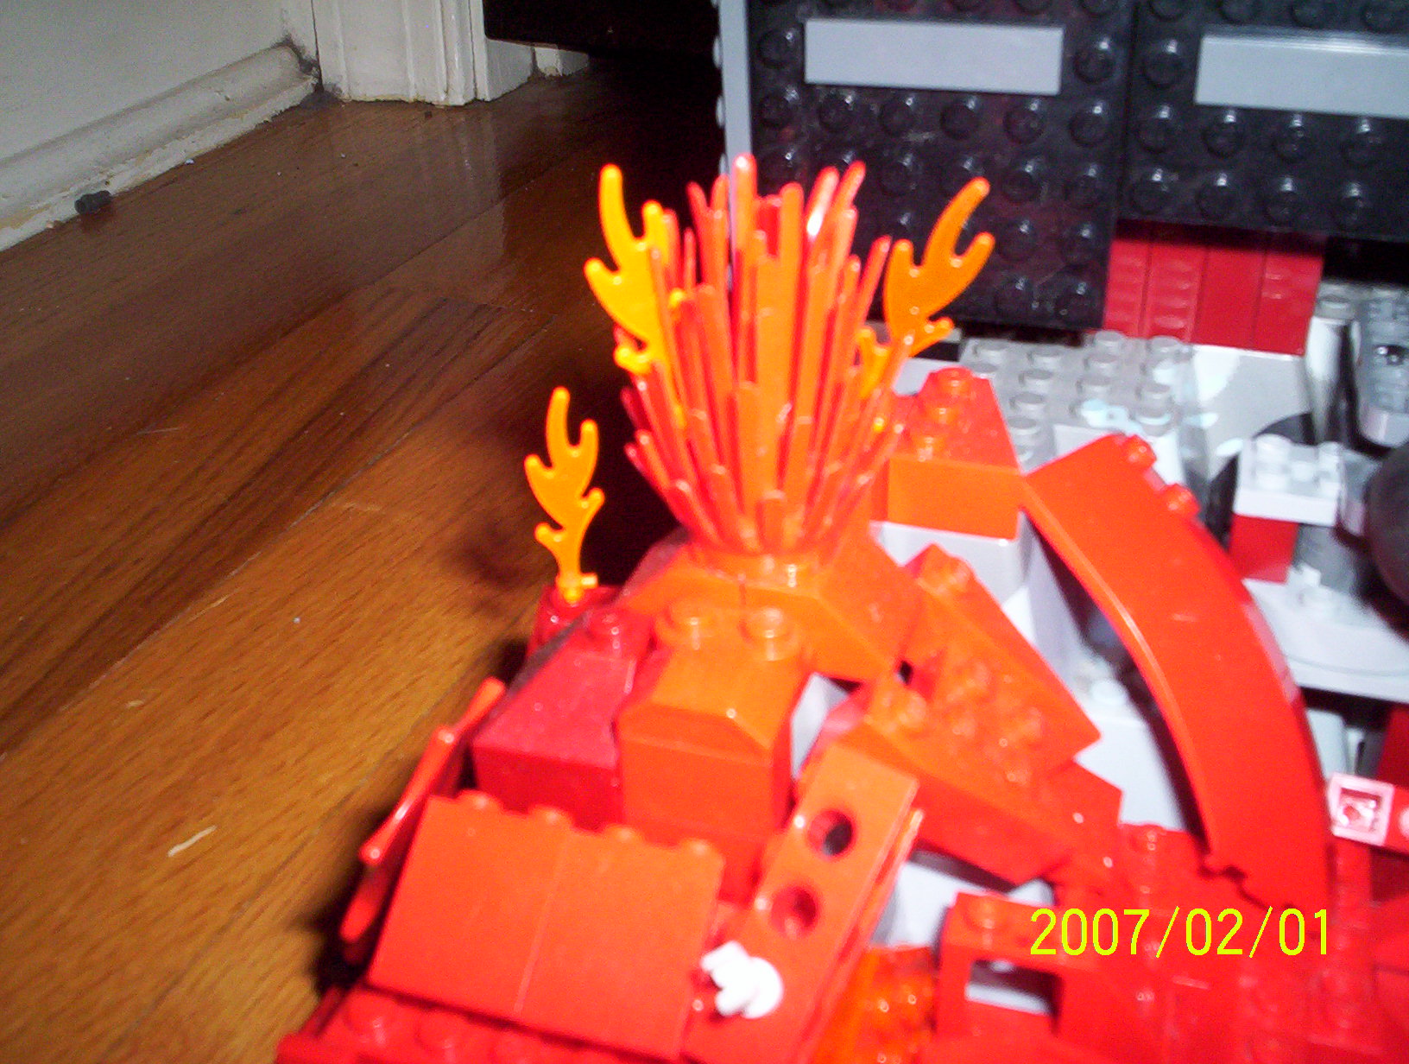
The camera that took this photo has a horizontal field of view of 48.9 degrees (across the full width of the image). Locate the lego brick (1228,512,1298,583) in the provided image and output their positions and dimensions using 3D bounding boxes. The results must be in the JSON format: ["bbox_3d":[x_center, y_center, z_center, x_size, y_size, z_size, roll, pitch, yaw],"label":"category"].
[{"bbox_3d":[0.075,0.000,0.209,0.008,0.010,0.009,8,33,17],"label":"lego brick"}]

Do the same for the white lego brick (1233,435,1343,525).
[{"bbox_3d":[0.079,-0.007,0.207,0.016,0.005,0.016,8,33,17],"label":"white lego brick"}]

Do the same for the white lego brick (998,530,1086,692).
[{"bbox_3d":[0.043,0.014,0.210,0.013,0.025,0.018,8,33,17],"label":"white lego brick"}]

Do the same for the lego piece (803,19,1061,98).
[{"bbox_3d":[0.028,-0.060,0.194,0.032,0.008,0.003,8,33,17],"label":"lego piece"}]

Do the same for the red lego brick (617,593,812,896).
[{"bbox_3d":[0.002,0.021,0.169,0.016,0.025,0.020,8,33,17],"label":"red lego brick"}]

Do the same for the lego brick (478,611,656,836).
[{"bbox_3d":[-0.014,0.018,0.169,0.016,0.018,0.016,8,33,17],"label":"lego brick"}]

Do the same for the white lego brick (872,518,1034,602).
[{"bbox_3d":[0.033,0.000,0.205,0.018,0.010,0.015,8,33,17],"label":"white lego brick"}]

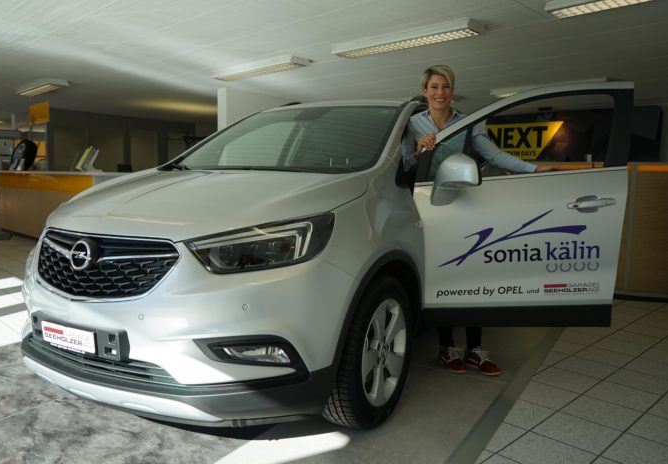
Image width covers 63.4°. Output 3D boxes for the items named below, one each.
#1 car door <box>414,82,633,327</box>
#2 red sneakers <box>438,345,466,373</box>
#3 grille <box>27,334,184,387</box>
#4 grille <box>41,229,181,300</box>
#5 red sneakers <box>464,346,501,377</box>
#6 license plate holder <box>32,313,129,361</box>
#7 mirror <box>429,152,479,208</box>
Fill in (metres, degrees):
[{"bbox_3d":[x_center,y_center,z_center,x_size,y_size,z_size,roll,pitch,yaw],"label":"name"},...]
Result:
[{"bbox_3d":[0.941,-0.132,2.788,1.080,1.245,0.200,1,6,-3],"label":"car door"},{"bbox_3d":[0.699,0.743,3.205,0.098,0.105,0.265,-1,6,-18],"label":"red sneakers"},{"bbox_3d":[-0.936,0.462,2.060,0.900,0.115,0.120,4,6,30],"label":"grille"},{"bbox_3d":[-0.919,0.134,2.048,0.820,0.265,0.130,4,6,30],"label":"grille"},{"bbox_3d":[0.864,0.750,3.160,0.098,0.105,0.265,-2,7,-33],"label":"red sneakers"},{"bbox_3d":[-0.953,0.380,2.019,0.510,0.110,0.060,4,6,30],"label":"license plate holder"},{"bbox_3d":[0.576,-0.252,2.575,0.190,0.235,0.230,1,6,-3],"label":"mirror"}]

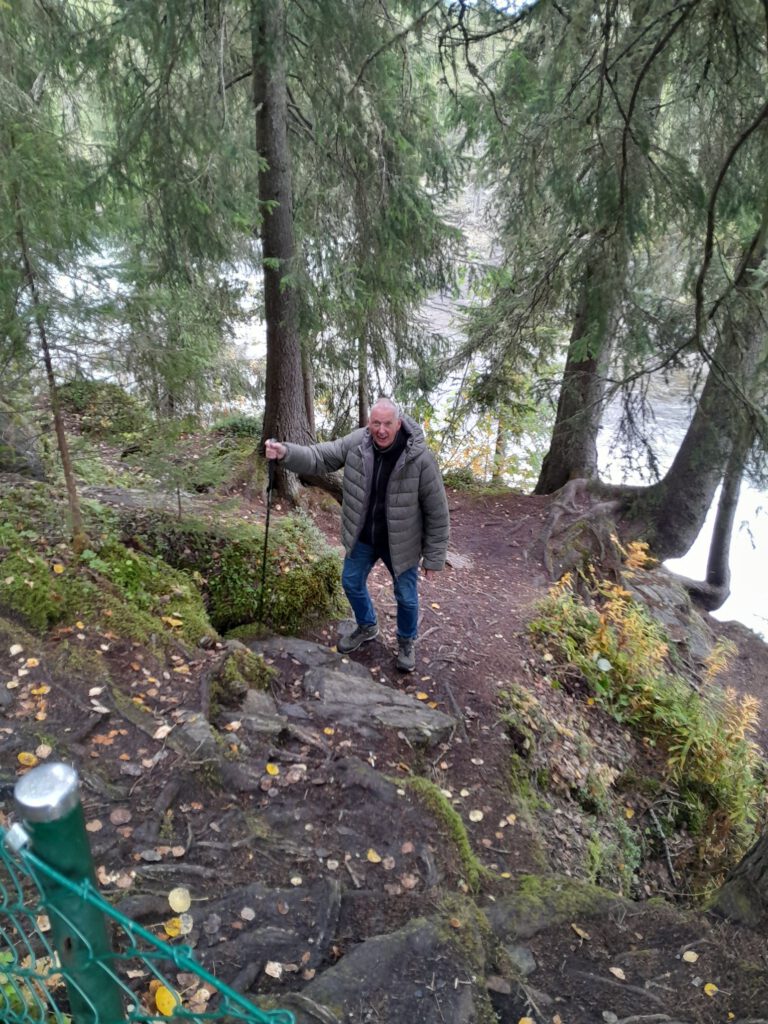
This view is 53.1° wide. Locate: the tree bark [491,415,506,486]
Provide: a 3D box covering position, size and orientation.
[{"bbox_3d":[1.280,-0.661,8.577,0.150,0.850,0.150,0,22,0],"label":"tree bark"}]

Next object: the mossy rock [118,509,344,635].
[{"bbox_3d":[-1.071,0.397,5.400,1.480,0.640,0.900,0,22,0],"label":"mossy rock"}]

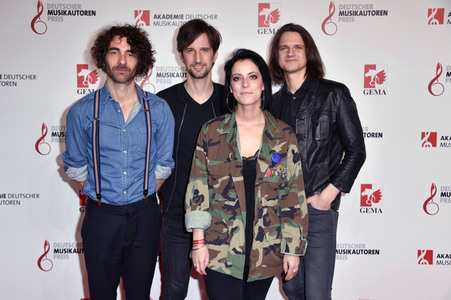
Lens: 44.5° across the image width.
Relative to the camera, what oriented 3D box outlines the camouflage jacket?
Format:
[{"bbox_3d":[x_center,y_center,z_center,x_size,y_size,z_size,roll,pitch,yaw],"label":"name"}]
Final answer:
[{"bbox_3d":[0.088,0.185,2.380,0.530,0.720,0.310,0,6,-1],"label":"camouflage jacket"}]

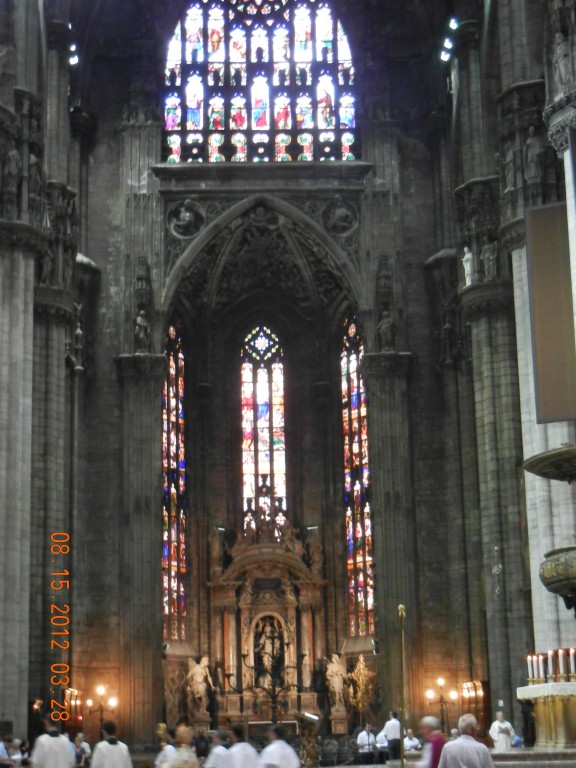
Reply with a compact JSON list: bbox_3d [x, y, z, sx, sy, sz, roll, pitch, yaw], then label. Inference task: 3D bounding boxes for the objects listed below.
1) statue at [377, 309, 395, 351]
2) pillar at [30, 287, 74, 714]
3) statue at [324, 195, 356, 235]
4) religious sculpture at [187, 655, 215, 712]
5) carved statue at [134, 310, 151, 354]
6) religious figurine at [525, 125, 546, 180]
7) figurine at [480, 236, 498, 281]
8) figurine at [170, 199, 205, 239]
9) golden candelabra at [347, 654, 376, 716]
[{"bbox_3d":[4.673,-2.567,72.303,0.870,1.980,0.650,-1,-12,-2],"label":"statue"},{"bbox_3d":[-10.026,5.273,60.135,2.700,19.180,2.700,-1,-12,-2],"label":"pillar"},{"bbox_3d":[2.533,-8.339,74.197,1.680,2.060,0.500,-1,-12,-2],"label":"statue"},{"bbox_3d":[-4.005,13.750,69.058,1.280,2.510,0.900,2,-13,-17],"label":"religious sculpture"},{"bbox_3d":[-6.932,-2.552,71.880,0.760,2.160,0.650,-1,-12,-2],"label":"carved statue"},{"bbox_3d":[8.584,-8.031,52.538,0.700,2.140,0.600,-1,-12,-2],"label":"religious figurine"},{"bbox_3d":[8.272,-5.155,61.936,0.740,1.880,0.600,-1,-12,-2],"label":"figurine"},{"bbox_3d":[-4.921,-8.107,73.877,1.660,2.050,0.500,-1,-12,-2],"label":"figurine"},{"bbox_3d":[2.913,11.782,58.983,1.100,2.380,0.500,-1,-12,-2],"label":"golden candelabra"}]

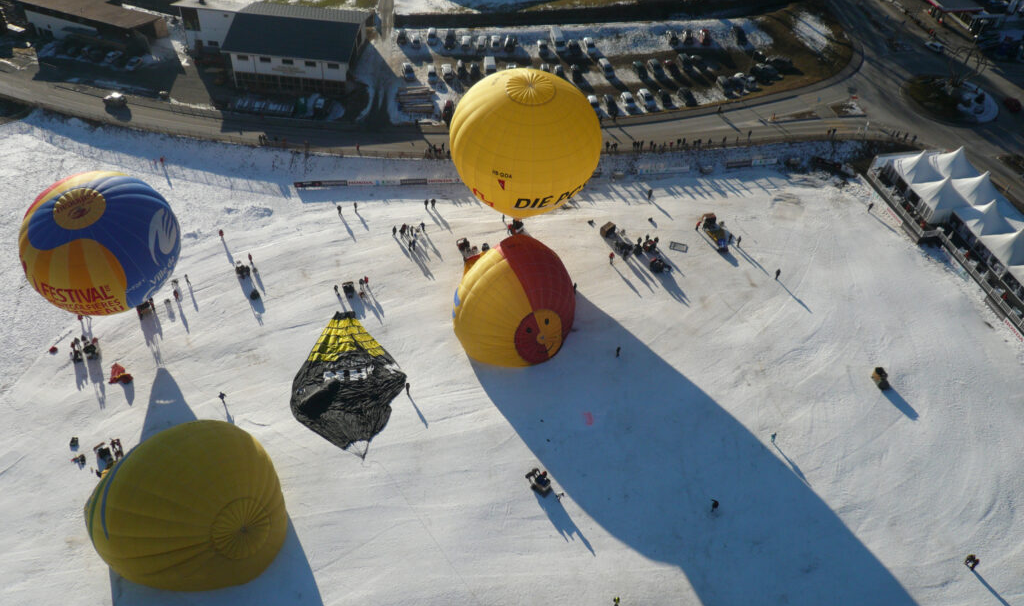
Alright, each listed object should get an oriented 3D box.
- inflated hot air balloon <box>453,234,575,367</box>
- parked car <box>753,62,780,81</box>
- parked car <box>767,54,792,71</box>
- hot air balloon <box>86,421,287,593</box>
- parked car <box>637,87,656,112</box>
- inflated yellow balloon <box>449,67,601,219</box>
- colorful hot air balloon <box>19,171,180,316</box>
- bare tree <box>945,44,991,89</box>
[{"bbox_3d":[-0.551,-0.876,95.181,14.620,14.410,16.060,-18,43,-23],"label":"inflated hot air balloon"},{"bbox_3d":[45.736,-41.530,149.198,4.400,1.500,1.800,29,48,25],"label":"parked car"},{"bbox_3d":[49.248,-44.035,152.280,4.400,1.550,1.800,10,42,6],"label":"parked car"},{"bbox_3d":[-29.304,17.077,72.525,17.090,14.720,15.750,12,40,30],"label":"hot air balloon"},{"bbox_3d":[22.611,-34.054,138.880,1.800,1.550,4.500,-6,43,-12],"label":"parked car"},{"bbox_3d":[1.597,-18.828,105.071,19.040,20.180,19.040,2,42,-2],"label":"inflated yellow balloon"},{"bbox_3d":[-44.147,-5.443,91.208,15.850,17.090,15.850,-9,44,-15],"label":"colorful hot air balloon"},{"bbox_3d":[81.144,-42.268,148.032,6.200,8.300,6.000,4,42,0],"label":"bare tree"}]

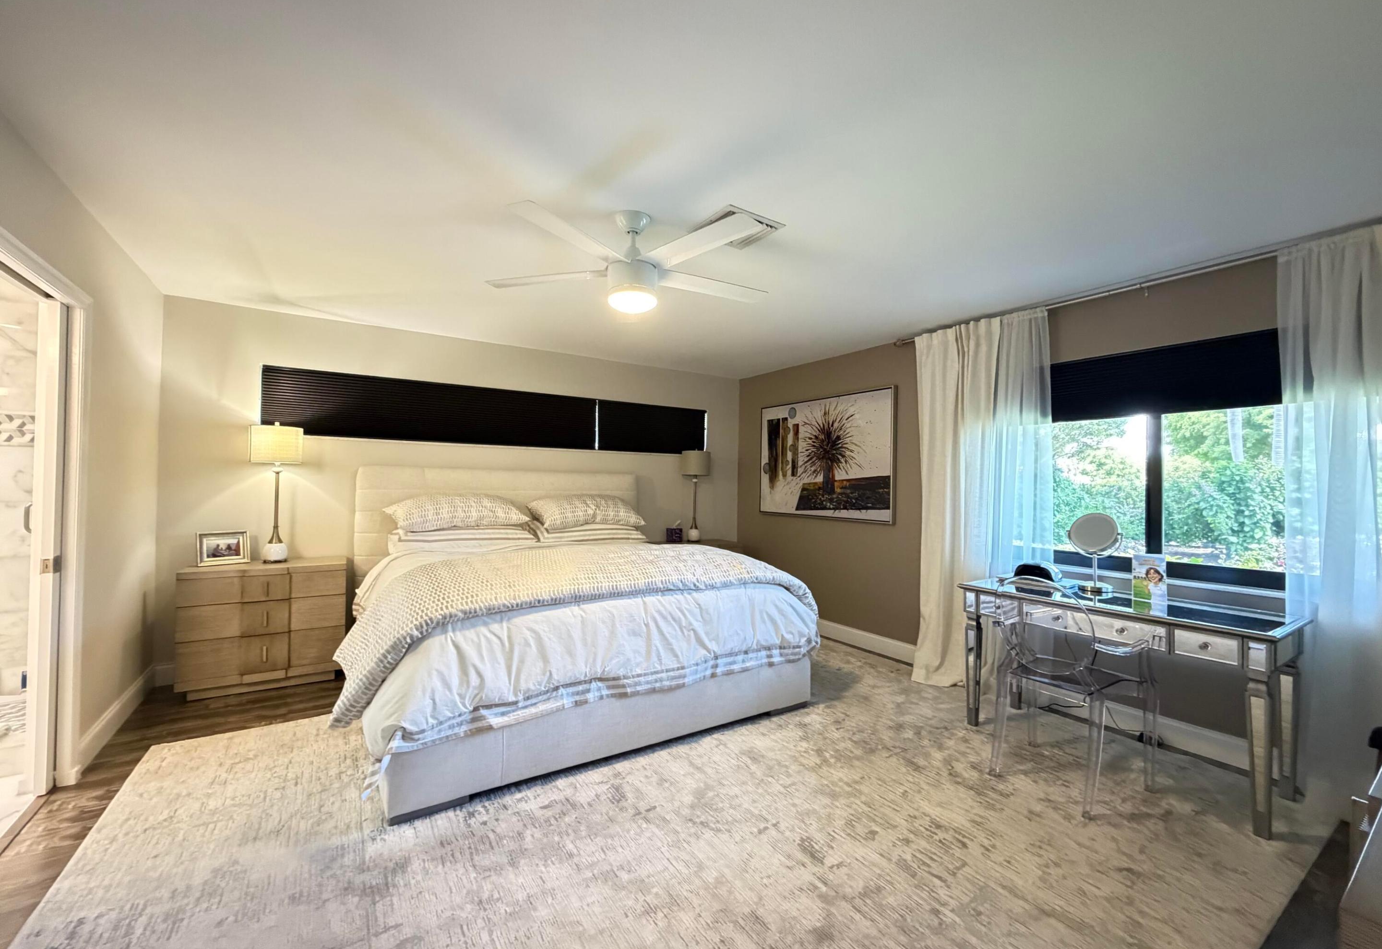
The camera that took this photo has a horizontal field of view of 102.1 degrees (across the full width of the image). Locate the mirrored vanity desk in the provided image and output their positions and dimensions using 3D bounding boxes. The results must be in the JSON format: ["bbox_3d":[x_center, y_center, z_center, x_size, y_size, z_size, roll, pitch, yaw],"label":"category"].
[{"bbox_3d":[2.077,1.002,2.752,0.629,0.758,1.251,1,-1,-33],"label":"mirrored vanity desk"}]

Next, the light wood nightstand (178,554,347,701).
[{"bbox_3d":[-2.678,0.937,3.553,0.815,0.744,0.473,1,-1,-32],"label":"light wood nightstand"}]

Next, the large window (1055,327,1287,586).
[{"bbox_3d":[2.404,-0.065,2.900,0.105,1.180,1.499,1,-1,-32],"label":"large window"}]

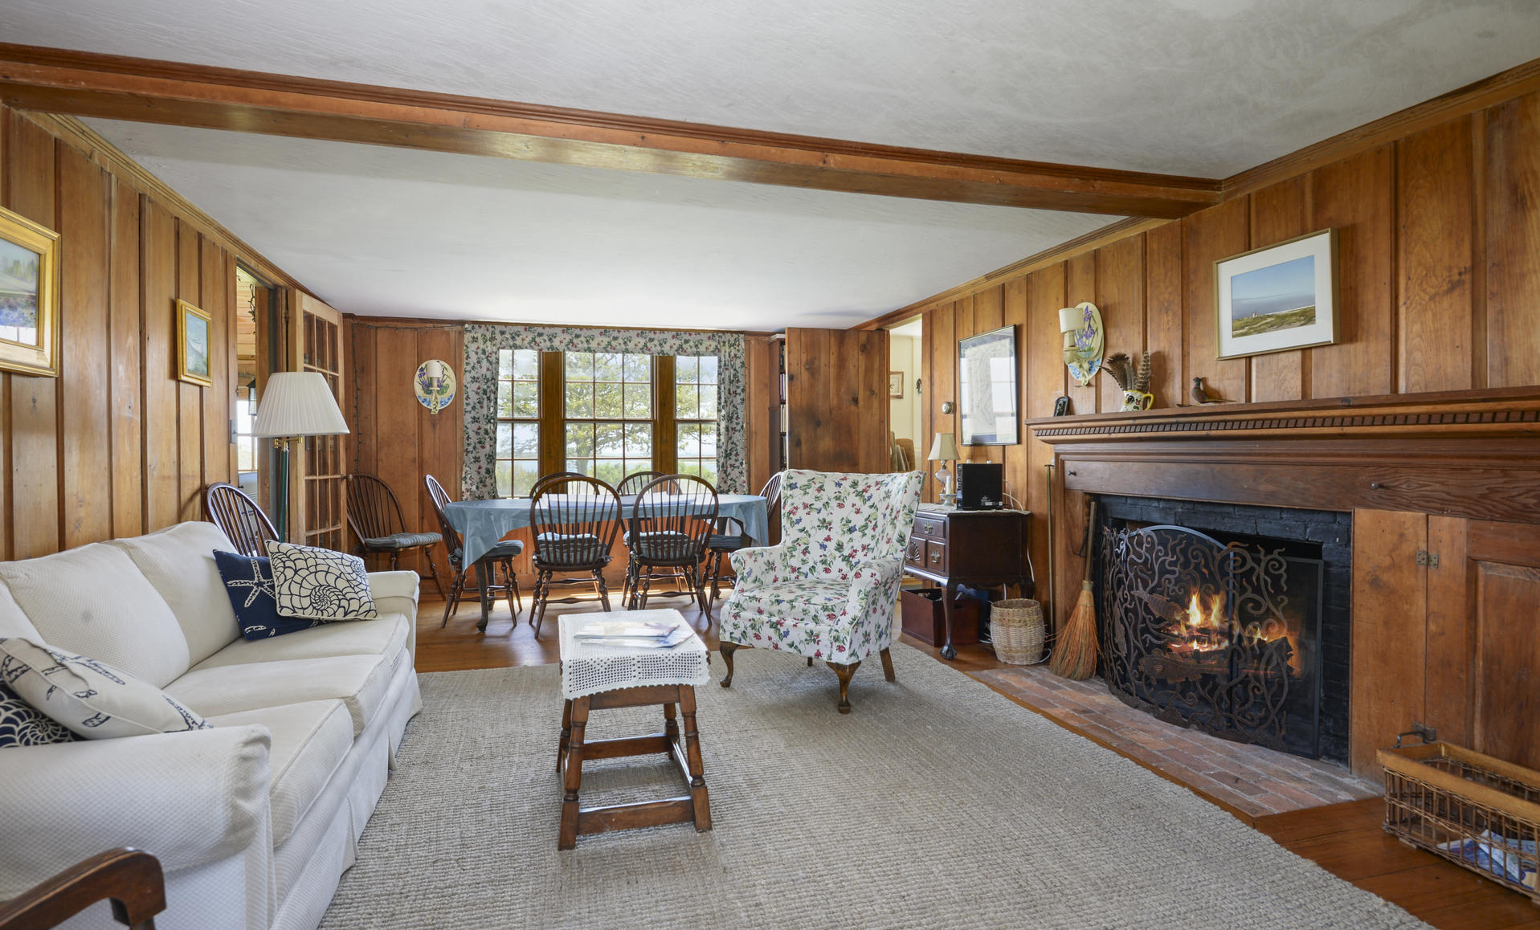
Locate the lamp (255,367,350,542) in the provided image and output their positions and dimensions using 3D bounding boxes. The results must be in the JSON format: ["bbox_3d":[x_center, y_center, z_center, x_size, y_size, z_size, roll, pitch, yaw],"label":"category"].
[{"bbox_3d":[-2.185,0.311,3.763,0.451,1.491,0.451,0,1,-19],"label":"lamp"}]

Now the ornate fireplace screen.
[{"bbox_3d":[1.870,0.660,3.464,0.462,0.814,1.133,0,1,-19],"label":"ornate fireplace screen"}]

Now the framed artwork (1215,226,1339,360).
[{"bbox_3d":[1.978,-0.649,3.191,0.033,0.410,0.499,0,1,-19],"label":"framed artwork"}]

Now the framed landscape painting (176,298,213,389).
[{"bbox_3d":[-2.643,-0.544,3.730,0.033,0.351,0.341,0,1,-15],"label":"framed landscape painting"}]

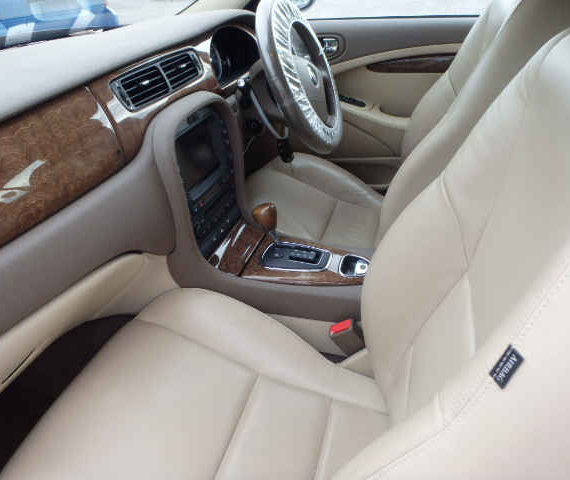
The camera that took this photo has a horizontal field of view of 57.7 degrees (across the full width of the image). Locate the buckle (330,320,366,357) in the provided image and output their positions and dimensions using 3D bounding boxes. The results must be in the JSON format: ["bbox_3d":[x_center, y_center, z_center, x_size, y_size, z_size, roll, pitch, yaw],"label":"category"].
[{"bbox_3d":[0.118,0.176,0.909,0.043,0.076,0.027,-24,30,24],"label":"buckle"}]

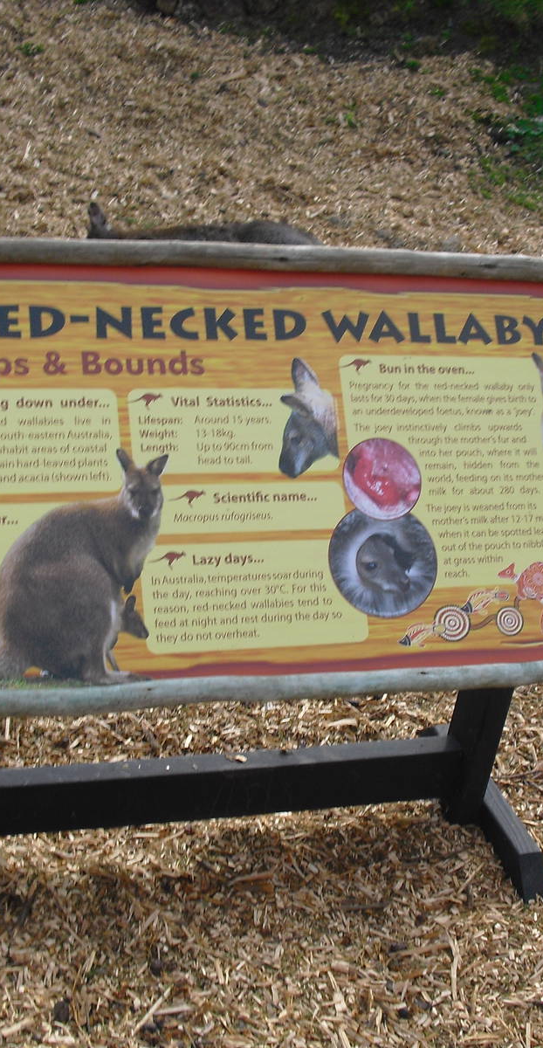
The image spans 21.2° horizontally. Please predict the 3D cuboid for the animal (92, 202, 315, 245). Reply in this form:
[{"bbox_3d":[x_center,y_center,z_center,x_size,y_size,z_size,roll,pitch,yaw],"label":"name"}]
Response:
[{"bbox_3d":[-0.137,-0.778,4.100,0.820,0.300,0.320,1,29,-16],"label":"animal"}]

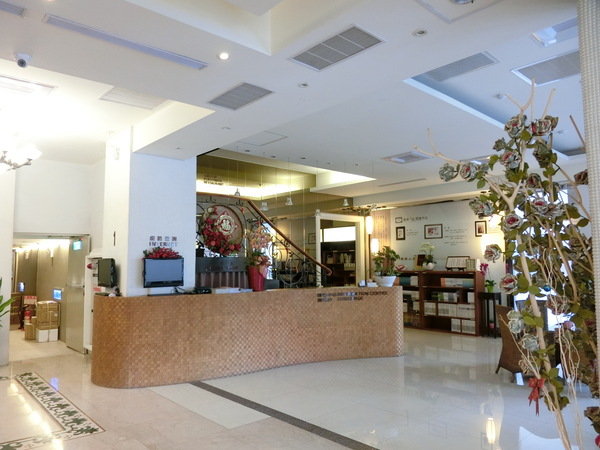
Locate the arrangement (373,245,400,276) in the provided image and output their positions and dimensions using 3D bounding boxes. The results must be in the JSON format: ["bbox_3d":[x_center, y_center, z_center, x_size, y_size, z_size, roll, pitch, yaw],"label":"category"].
[{"bbox_3d":[1.421,0.583,7.120,0.450,0.540,0.430,-1,-5,11],"label":"arrangement"}]

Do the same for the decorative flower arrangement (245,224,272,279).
[{"bbox_3d":[-0.598,0.371,6.350,0.380,0.740,0.360,-1,-4,0],"label":"decorative flower arrangement"}]

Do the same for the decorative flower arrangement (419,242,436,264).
[{"bbox_3d":[2.840,0.695,9.650,0.340,0.580,0.380,4,-6,-44],"label":"decorative flower arrangement"}]

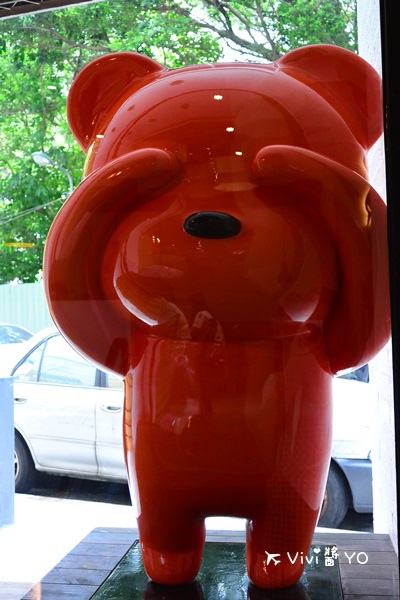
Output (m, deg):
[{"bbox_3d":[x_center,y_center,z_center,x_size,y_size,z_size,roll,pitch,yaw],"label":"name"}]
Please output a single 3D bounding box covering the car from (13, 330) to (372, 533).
[{"bbox_3d":[-0.174,0.842,5.708,4.380,1.410,1.690,-1,1,27],"label":"car"}]

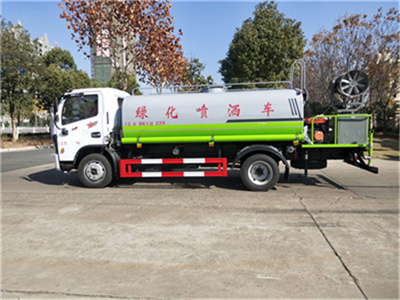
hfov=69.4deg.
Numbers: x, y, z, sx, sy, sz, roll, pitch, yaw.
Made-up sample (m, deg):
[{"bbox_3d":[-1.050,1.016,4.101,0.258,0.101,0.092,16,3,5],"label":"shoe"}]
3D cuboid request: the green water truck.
[{"bbox_3d":[0.176,-0.664,7.305,7.300,2.930,2.200,0,6,8],"label":"green water truck"}]

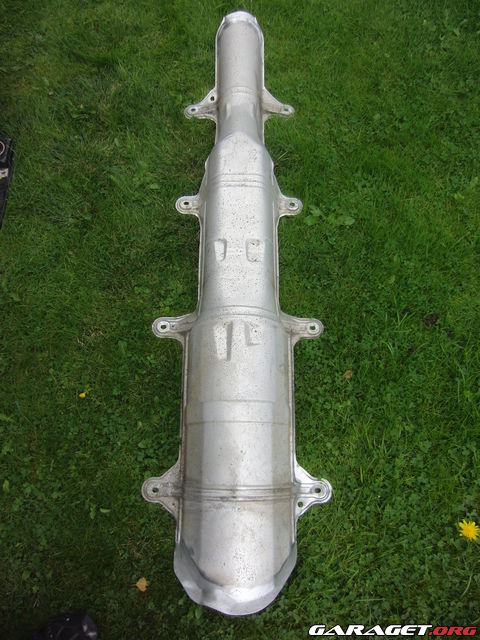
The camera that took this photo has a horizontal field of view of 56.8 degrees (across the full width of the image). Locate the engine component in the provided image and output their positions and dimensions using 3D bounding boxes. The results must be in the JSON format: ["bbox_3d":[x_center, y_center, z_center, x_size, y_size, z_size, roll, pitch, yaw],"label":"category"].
[{"bbox_3d":[-0.002,-0.228,1.047,0.360,0.110,1.558,0,67,0],"label":"engine component"}]

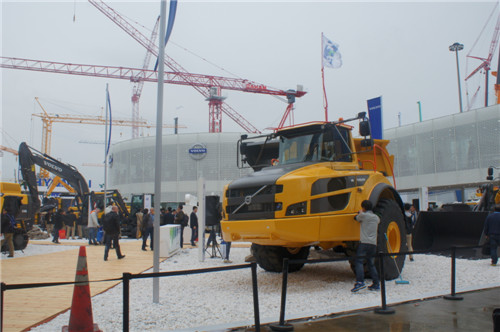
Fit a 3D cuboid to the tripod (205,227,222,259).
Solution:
[{"bbox_3d":[-1.239,2.550,14.095,0.720,1.080,0.720,0,-6,-5],"label":"tripod"}]

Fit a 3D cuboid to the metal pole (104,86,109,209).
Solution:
[{"bbox_3d":[-6.183,-0.019,17.811,0.090,7.135,0.090,1,-7,-19],"label":"metal pole"}]

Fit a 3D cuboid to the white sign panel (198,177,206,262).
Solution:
[{"bbox_3d":[-1.489,1.667,13.029,0.150,2.610,0.150,0,-6,-6],"label":"white sign panel"}]

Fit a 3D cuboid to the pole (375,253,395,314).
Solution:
[{"bbox_3d":[2.092,1.818,6.518,0.320,0.910,0.320,-3,-7,17],"label":"pole"}]

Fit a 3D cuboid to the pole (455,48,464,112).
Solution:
[{"bbox_3d":[35.970,-5.851,70.411,0.380,29.139,0.380,-4,-7,27],"label":"pole"}]

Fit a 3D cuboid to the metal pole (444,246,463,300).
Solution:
[{"bbox_3d":[3.599,1.895,7.422,0.320,0.910,0.320,-4,-7,25],"label":"metal pole"}]

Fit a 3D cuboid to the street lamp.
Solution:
[{"bbox_3d":[35.942,-6.288,70.364,2.500,29.999,2.500,-4,-7,27],"label":"street lamp"}]

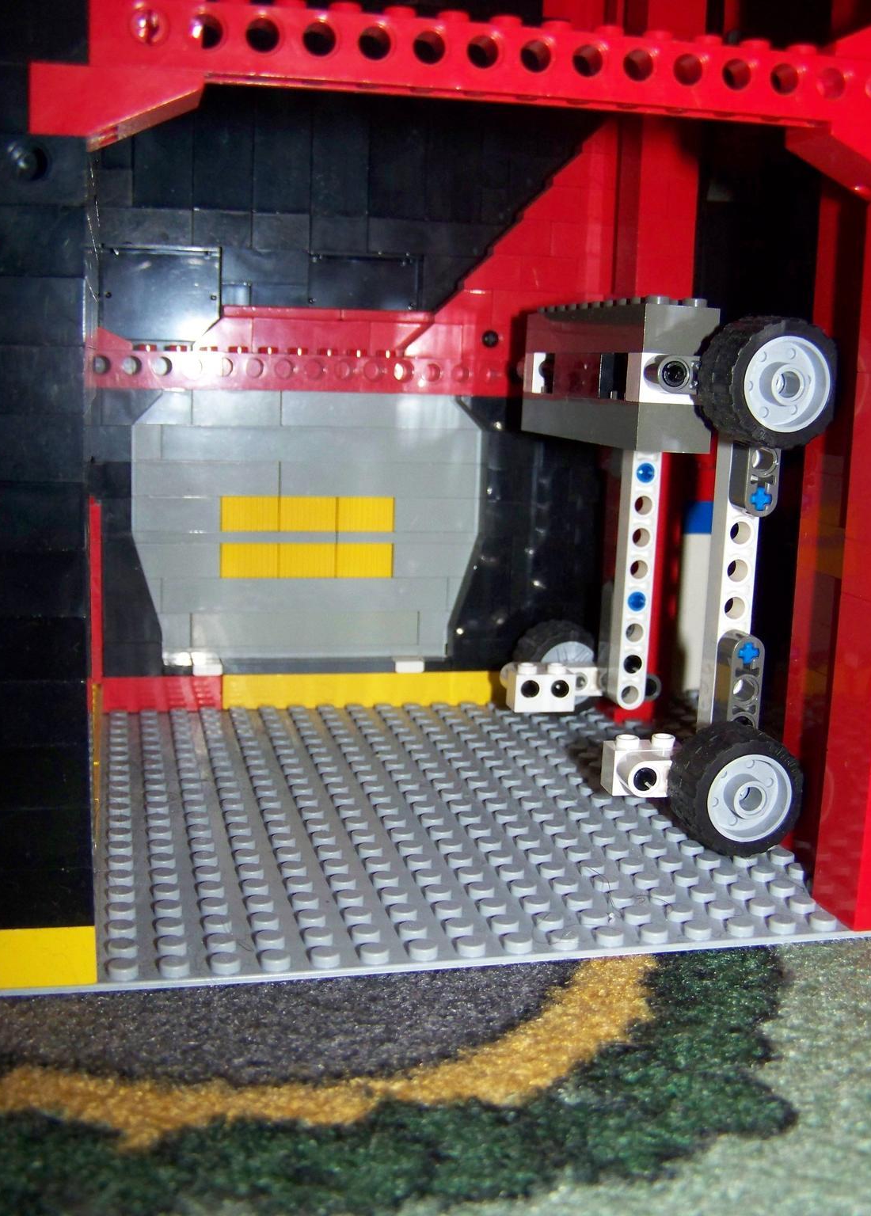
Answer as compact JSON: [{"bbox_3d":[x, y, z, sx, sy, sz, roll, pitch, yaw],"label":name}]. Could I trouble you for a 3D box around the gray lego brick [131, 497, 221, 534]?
[{"bbox_3d":[-0.071,-0.026,0.365,0.024,0.010,0.008,-1,10,-13],"label":"gray lego brick"}]

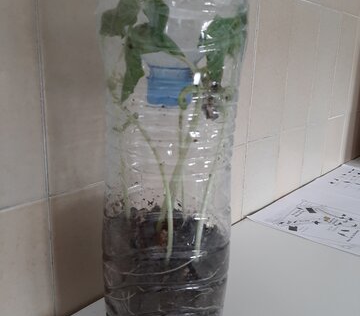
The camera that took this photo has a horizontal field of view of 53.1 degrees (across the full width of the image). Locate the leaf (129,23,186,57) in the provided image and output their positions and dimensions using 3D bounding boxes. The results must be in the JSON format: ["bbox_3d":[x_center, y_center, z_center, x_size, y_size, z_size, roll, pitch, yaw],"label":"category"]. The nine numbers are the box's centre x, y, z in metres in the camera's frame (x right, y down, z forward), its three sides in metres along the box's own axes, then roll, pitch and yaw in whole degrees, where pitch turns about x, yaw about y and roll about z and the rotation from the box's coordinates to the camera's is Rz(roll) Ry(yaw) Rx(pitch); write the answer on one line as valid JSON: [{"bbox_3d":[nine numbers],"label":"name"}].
[{"bbox_3d":[-0.014,-0.071,0.217,0.033,0.018,0.020,2,15,0],"label":"leaf"}]

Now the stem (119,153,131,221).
[{"bbox_3d":[-0.041,0.022,0.268,0.009,0.057,0.010,2,15,0],"label":"stem"}]

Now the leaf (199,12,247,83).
[{"bbox_3d":[0.026,-0.067,0.217,0.029,0.040,0.025,2,15,0],"label":"leaf"}]

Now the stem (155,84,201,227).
[{"bbox_3d":[0.000,0.001,0.252,0.032,0.106,0.020,2,15,0],"label":"stem"}]

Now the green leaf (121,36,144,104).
[{"bbox_3d":[-0.029,-0.055,0.223,0.015,0.040,0.016,2,15,0],"label":"green leaf"}]

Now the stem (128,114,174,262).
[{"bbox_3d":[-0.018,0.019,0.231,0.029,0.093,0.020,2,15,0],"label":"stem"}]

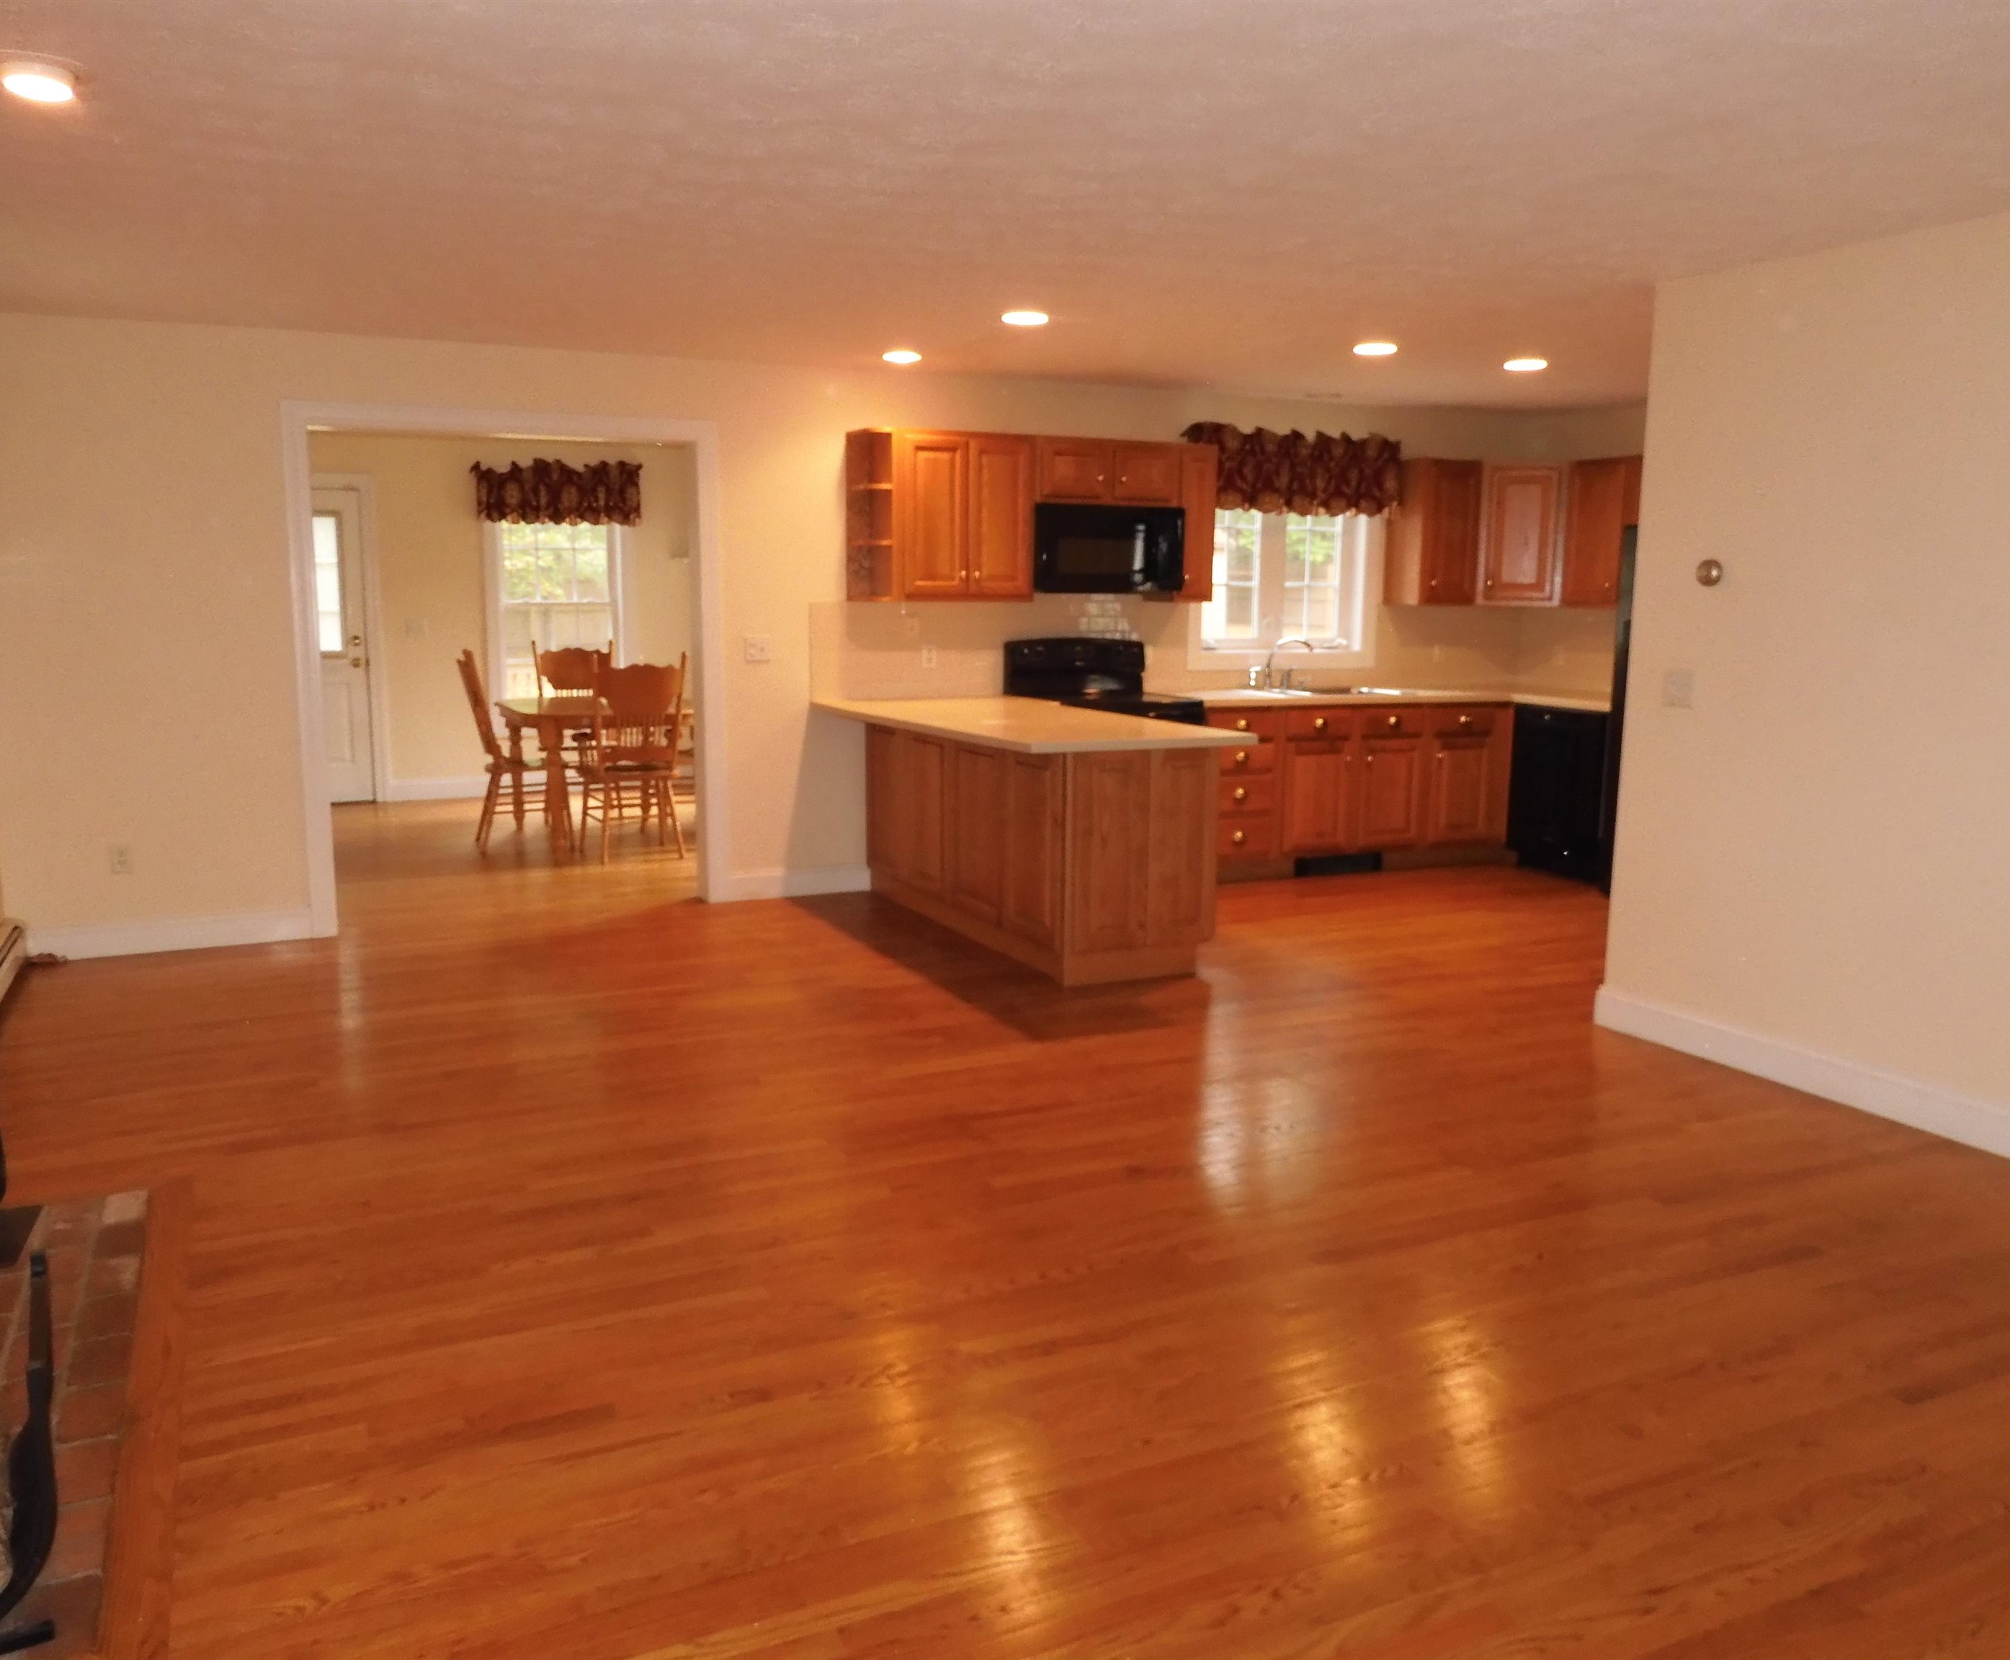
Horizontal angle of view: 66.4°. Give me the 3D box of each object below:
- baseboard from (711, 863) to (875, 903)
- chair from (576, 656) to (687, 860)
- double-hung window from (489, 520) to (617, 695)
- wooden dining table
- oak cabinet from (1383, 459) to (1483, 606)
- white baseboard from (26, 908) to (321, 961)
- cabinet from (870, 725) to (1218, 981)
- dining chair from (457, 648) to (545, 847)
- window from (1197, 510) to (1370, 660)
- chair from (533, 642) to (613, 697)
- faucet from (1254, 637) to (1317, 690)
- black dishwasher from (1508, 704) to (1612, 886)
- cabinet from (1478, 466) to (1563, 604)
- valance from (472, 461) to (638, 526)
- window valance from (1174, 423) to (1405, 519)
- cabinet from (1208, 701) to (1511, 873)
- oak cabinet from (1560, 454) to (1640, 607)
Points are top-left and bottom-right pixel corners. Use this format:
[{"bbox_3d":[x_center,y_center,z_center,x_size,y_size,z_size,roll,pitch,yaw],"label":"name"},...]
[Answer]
[{"bbox_3d":[-0.979,0.256,7.257,0.740,0.115,0.020,-4,10,-25],"label":"baseboard"},{"bbox_3d":[-1.984,-0.400,8.164,0.490,1.080,0.570,-5,10,-29],"label":"chair"},{"bbox_3d":[-3.045,-1.514,10.445,0.900,1.550,0.110,-4,10,-26],"label":"double-hung window"},{"bbox_3d":[-2.309,-0.336,8.862,1.070,0.760,1.200,-4,10,-25],"label":"wooden dining table"},{"bbox_3d":[2.331,-1.621,8.398,0.420,0.770,0.320,-4,10,-25],"label":"oak cabinet"},{"bbox_3d":[-3.321,0.424,6.141,1.010,0.122,0.020,-4,10,-25],"label":"white baseboard"},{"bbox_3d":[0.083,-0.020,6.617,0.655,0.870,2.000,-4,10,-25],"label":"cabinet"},{"bbox_3d":[-2.737,-0.461,8.588,0.560,1.090,0.460,-4,10,-25],"label":"dining chair"},{"bbox_3d":[1.484,-1.426,8.101,1.140,1.050,0.110,-4,10,-26],"label":"window"},{"bbox_3d":[-2.431,-0.550,9.046,0.530,1.090,0.580,-5,11,-31],"label":"chair"},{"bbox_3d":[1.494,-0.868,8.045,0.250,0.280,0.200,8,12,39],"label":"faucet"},{"bbox_3d":[3.128,-0.207,8.130,0.600,0.870,0.600,-4,10,-25],"label":"black dishwasher"},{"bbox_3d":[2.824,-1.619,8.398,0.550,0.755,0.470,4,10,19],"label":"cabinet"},{"bbox_3d":[-3.022,-2.296,10.409,1.140,0.430,0.130,-4,10,-25],"label":"valance"},{"bbox_3d":[1.498,-1.874,8.046,1.330,0.445,0.140,-4,10,-25],"label":"window valance"},{"bbox_3d":[1.681,-0.245,8.025,1.910,0.876,0.610,-4,10,-26],"label":"cabinet"},{"bbox_3d":[3.179,-1.548,7.971,0.320,0.755,0.420,-4,10,-26],"label":"oak cabinet"}]

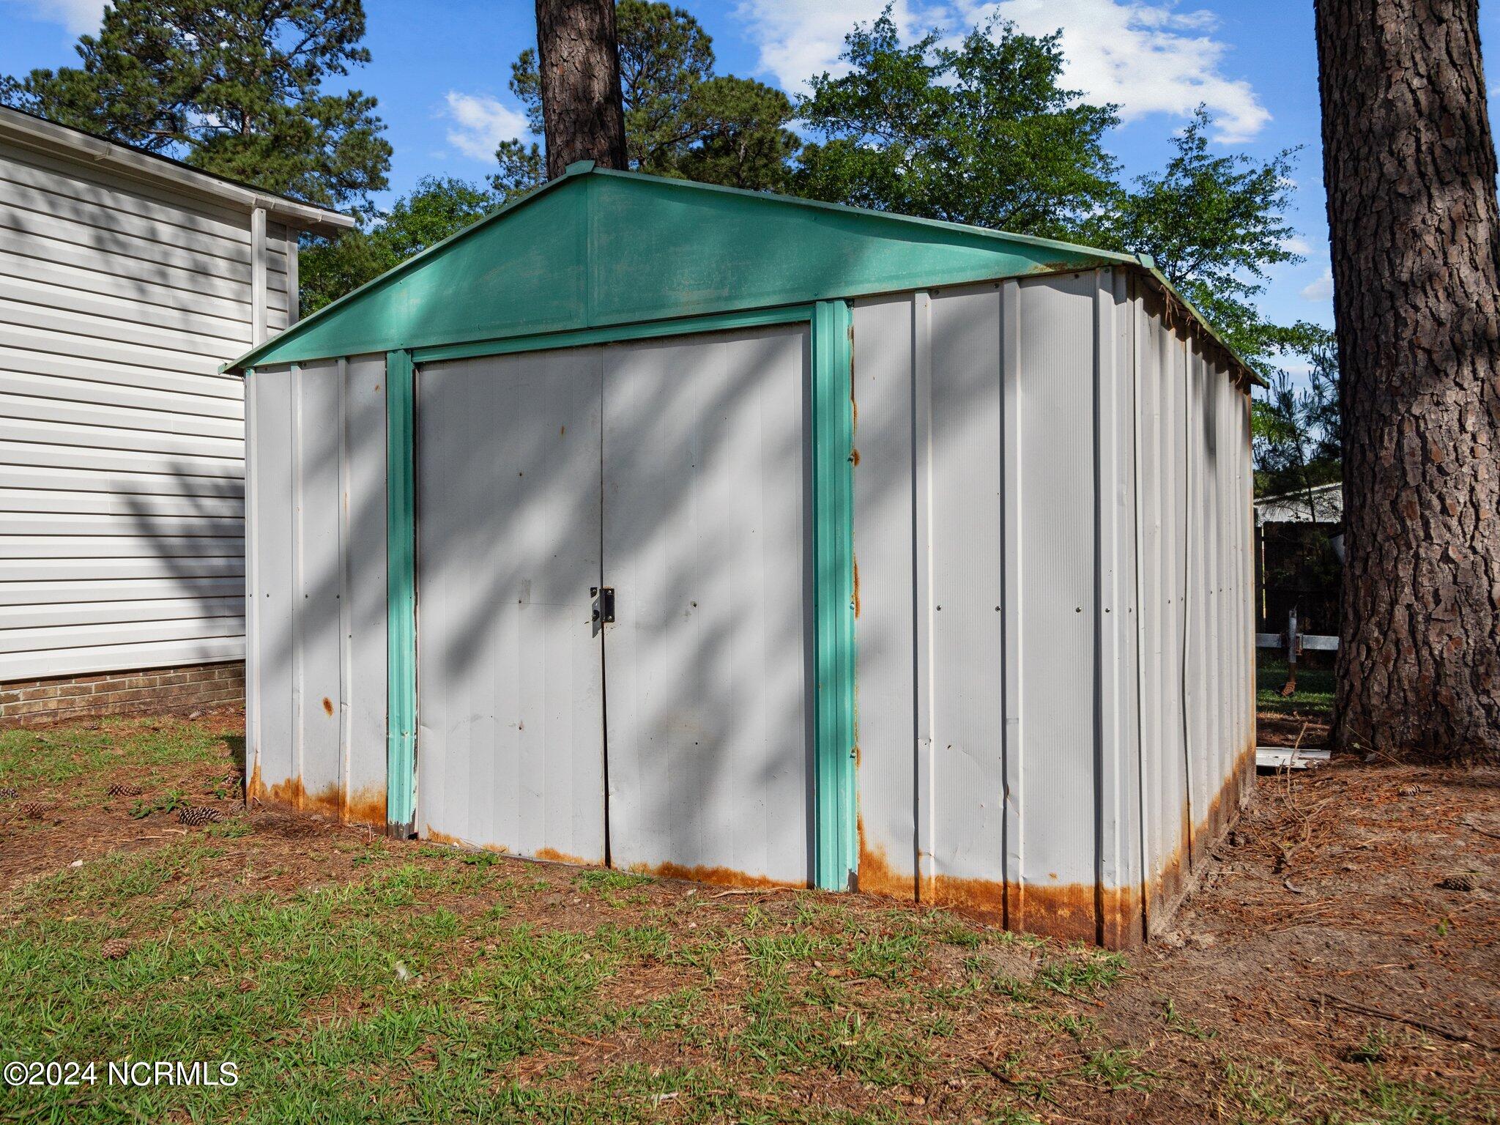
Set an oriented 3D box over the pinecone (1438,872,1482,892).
[{"bbox_3d":[1.912,0.863,3.275,0.105,0.050,0.055,0,1,14],"label":"pinecone"}]

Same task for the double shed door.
[{"bbox_3d":[-0.433,0.118,3.532,1.400,1.499,0.050,0,1,30],"label":"double shed door"}]

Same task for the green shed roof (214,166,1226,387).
[{"bbox_3d":[0.079,-0.912,4.477,3.167,0.486,2.274,0,1,30],"label":"green shed roof"}]

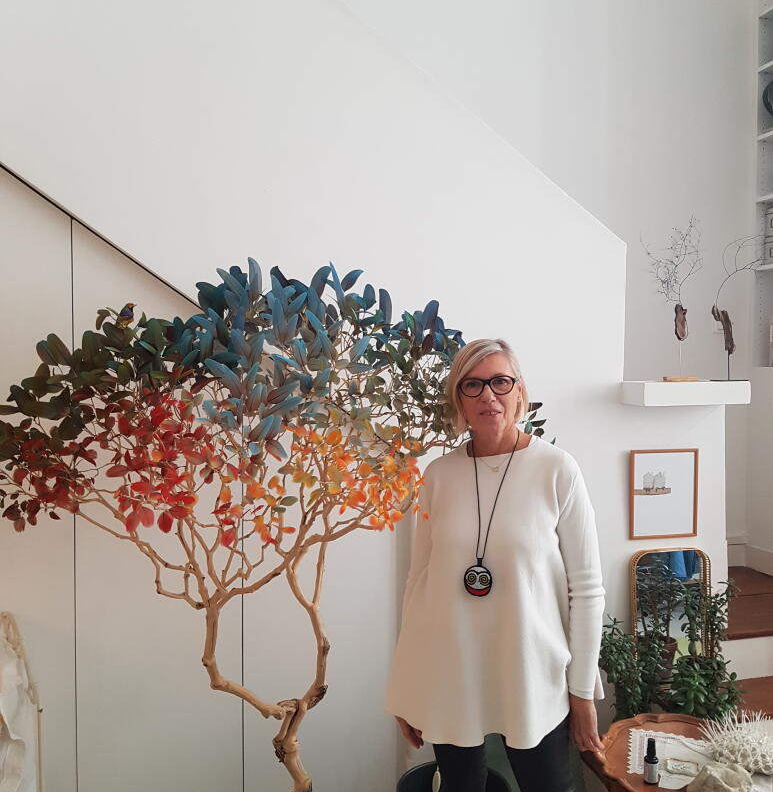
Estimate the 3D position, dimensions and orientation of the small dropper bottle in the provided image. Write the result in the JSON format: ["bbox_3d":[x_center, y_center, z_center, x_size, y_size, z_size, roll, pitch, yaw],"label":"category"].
[{"bbox_3d":[0.670,0.922,1.955,0.035,0.106,0.035,0,1,18],"label":"small dropper bottle"}]

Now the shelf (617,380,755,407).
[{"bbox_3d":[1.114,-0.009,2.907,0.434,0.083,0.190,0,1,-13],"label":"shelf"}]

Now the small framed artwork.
[{"bbox_3d":[1.053,0.373,2.946,0.284,0.336,0.020,0,1,-13],"label":"small framed artwork"}]

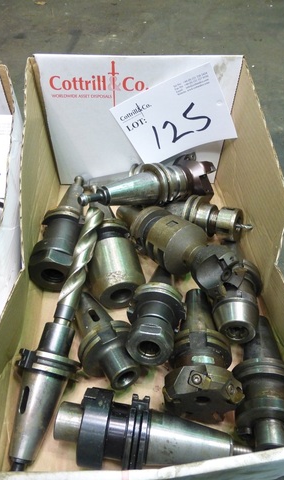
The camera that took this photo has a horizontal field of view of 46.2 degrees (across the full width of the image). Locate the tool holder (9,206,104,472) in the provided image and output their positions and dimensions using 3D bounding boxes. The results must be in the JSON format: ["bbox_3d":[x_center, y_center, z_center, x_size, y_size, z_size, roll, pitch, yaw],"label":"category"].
[{"bbox_3d":[-0.081,0.085,0.338,0.064,0.064,0.268,11,69,8],"label":"tool holder"}]

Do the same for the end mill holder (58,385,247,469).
[{"bbox_3d":[0.011,0.173,0.292,0.170,0.065,0.065,9,49,1],"label":"end mill holder"}]

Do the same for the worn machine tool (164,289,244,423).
[{"bbox_3d":[0.061,0.109,0.355,0.073,0.073,0.130,6,38,3],"label":"worn machine tool"}]

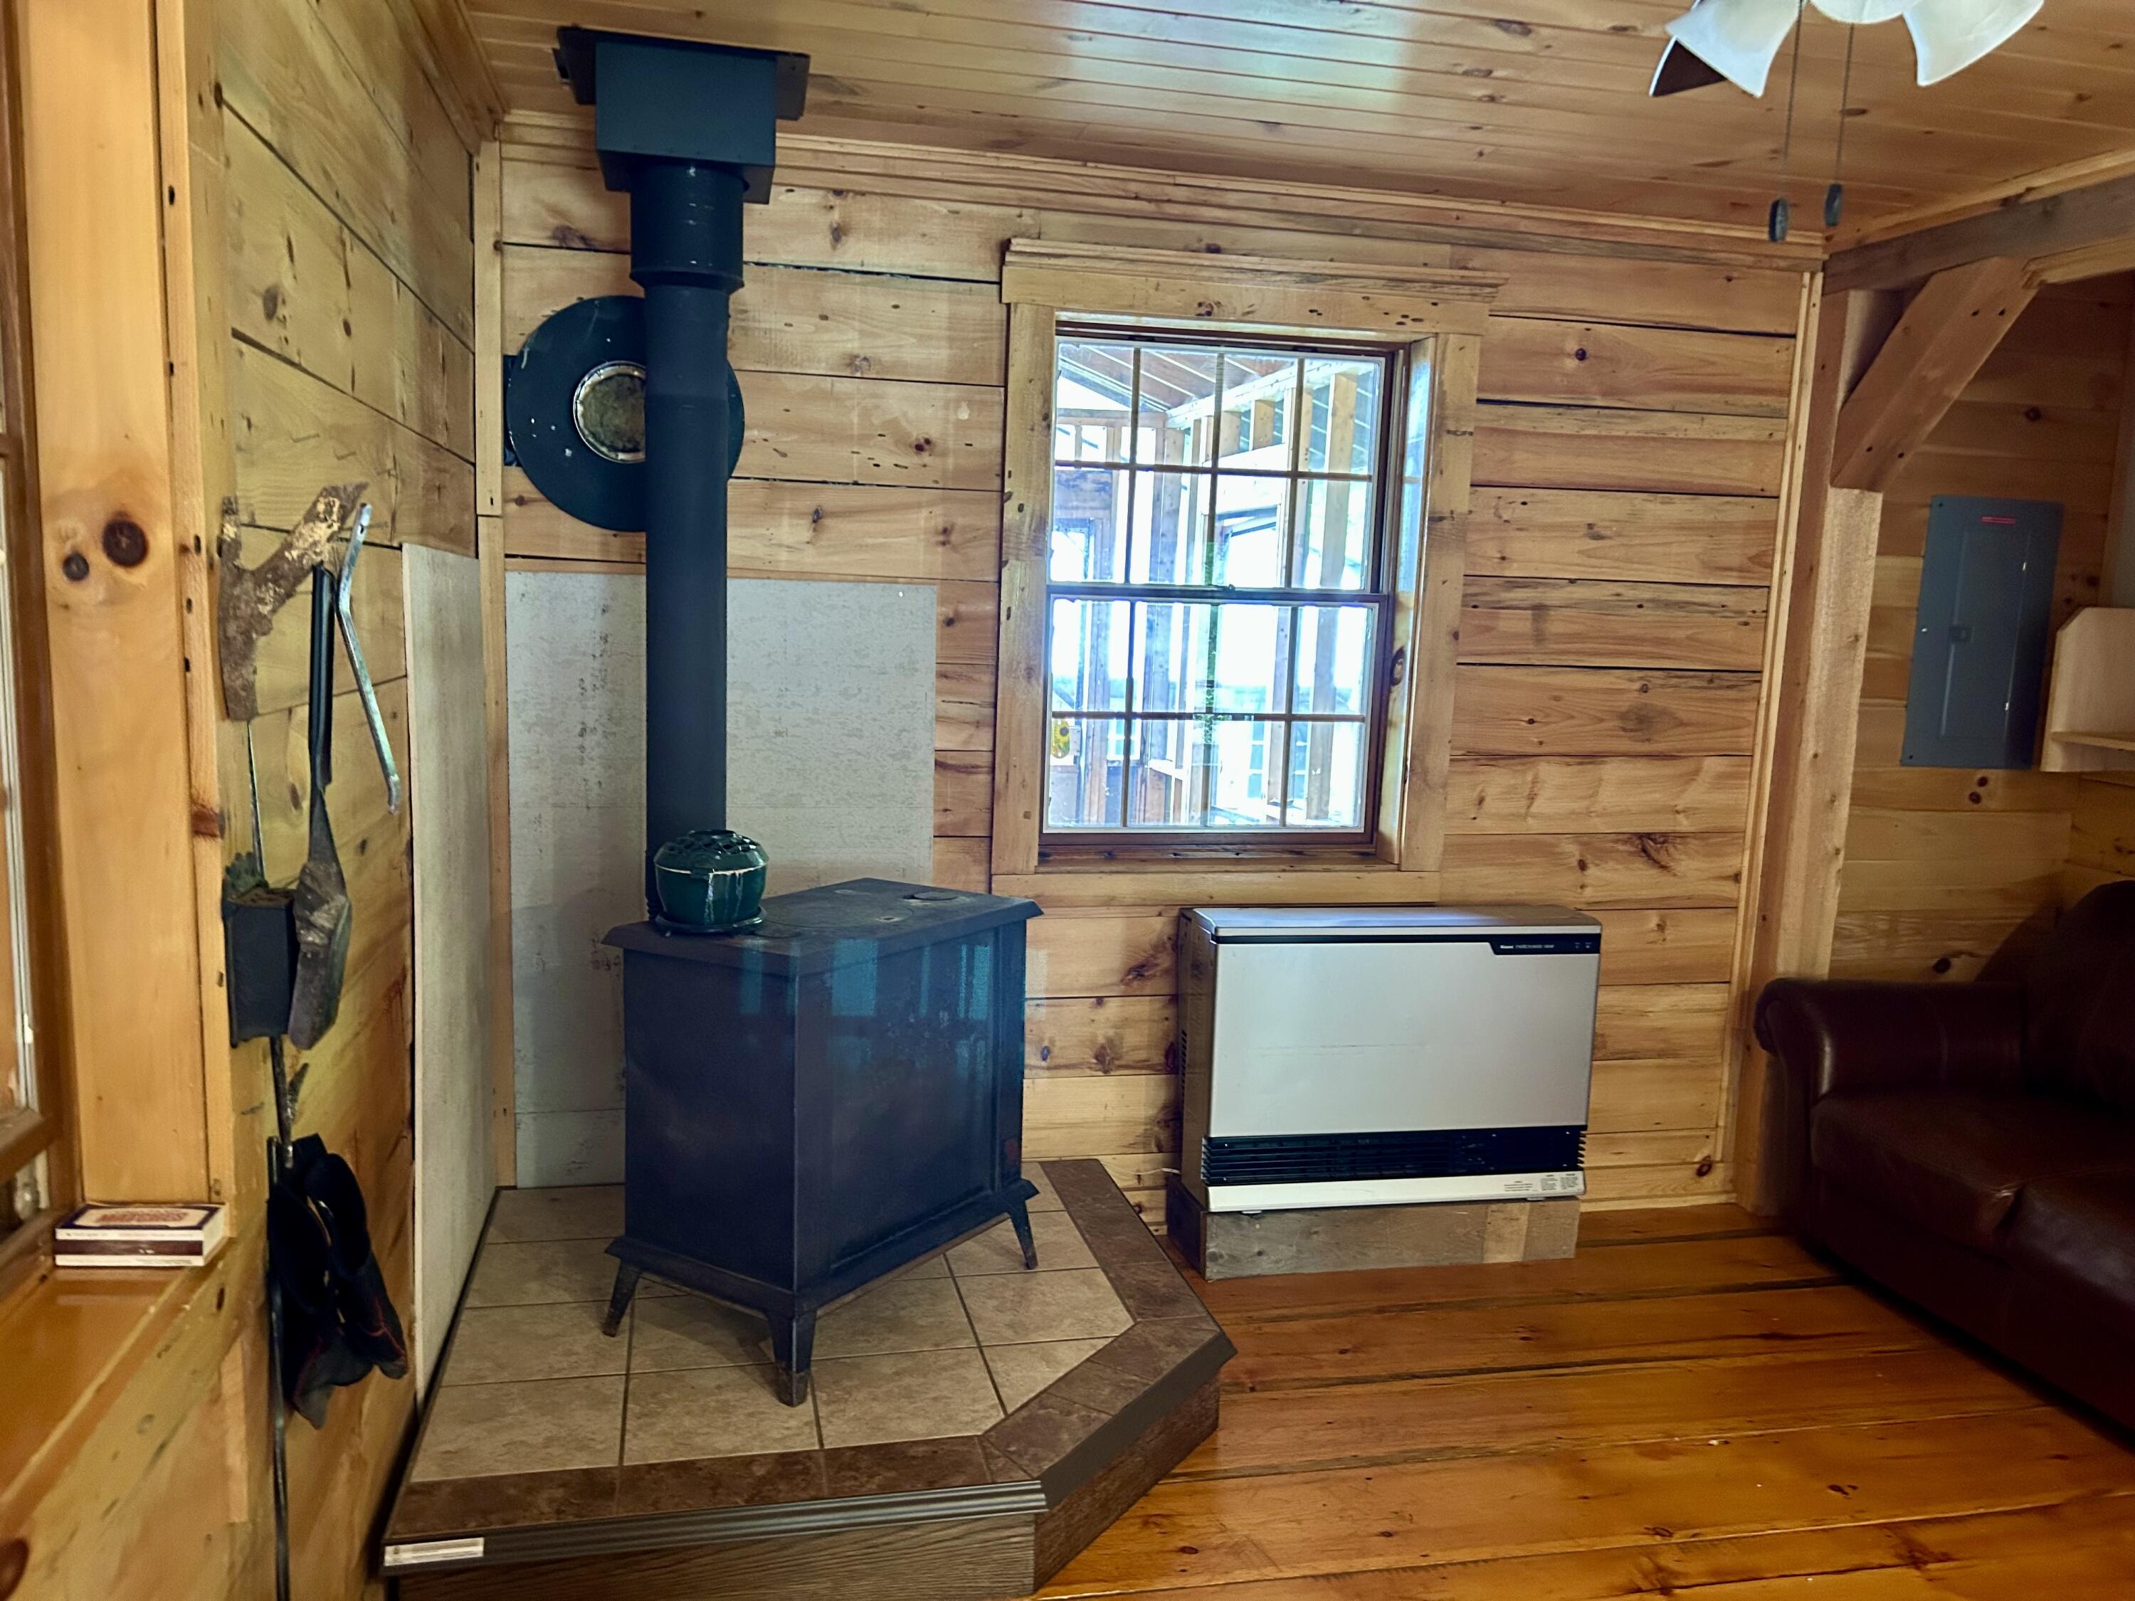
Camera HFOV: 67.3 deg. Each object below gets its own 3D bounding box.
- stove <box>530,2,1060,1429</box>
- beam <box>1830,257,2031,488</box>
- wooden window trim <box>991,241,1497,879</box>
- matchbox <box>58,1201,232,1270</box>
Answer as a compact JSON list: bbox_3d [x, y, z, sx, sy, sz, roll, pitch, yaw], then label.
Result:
[{"bbox_3d":[-0.593,-0.195,3.001,0.910,2.247,0.700,7,9,32],"label":"stove"},{"bbox_3d":[1.950,-1.000,3.657,0.135,0.638,0.138,0,53,-13],"label":"beam"},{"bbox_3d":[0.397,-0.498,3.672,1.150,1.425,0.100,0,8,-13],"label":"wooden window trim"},{"bbox_3d":[-0.830,0.390,1.441,0.122,0.034,0.061,1,8,-7],"label":"matchbox"}]

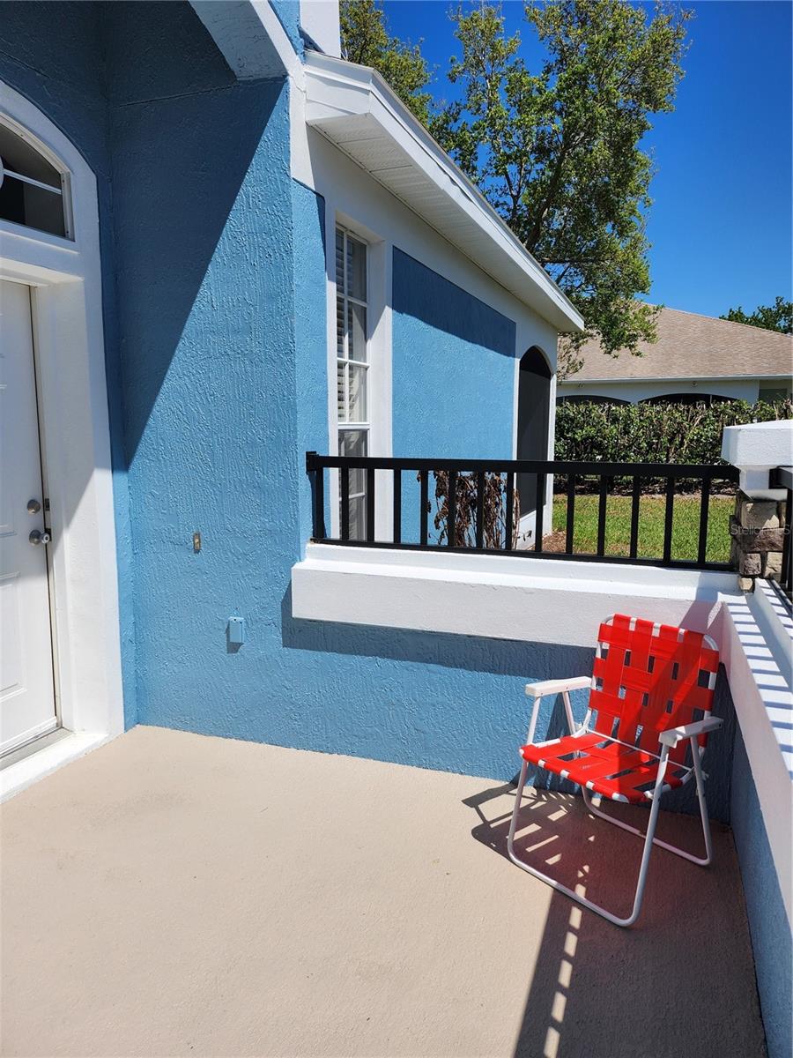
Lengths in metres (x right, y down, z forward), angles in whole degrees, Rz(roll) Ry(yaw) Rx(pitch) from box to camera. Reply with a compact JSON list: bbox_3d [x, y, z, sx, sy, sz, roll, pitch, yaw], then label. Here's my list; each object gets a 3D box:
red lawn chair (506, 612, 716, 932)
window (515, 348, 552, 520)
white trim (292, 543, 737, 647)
[{"bbox_3d":[0.735,0.752,2.489,0.508,0.821,0.565,-7,11,-40],"label":"red lawn chair"},{"bbox_3d":[1.650,-1.213,8.964,0.120,1.943,2.215,3,9,20],"label":"window"},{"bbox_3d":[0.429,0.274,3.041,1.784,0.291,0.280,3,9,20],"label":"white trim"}]

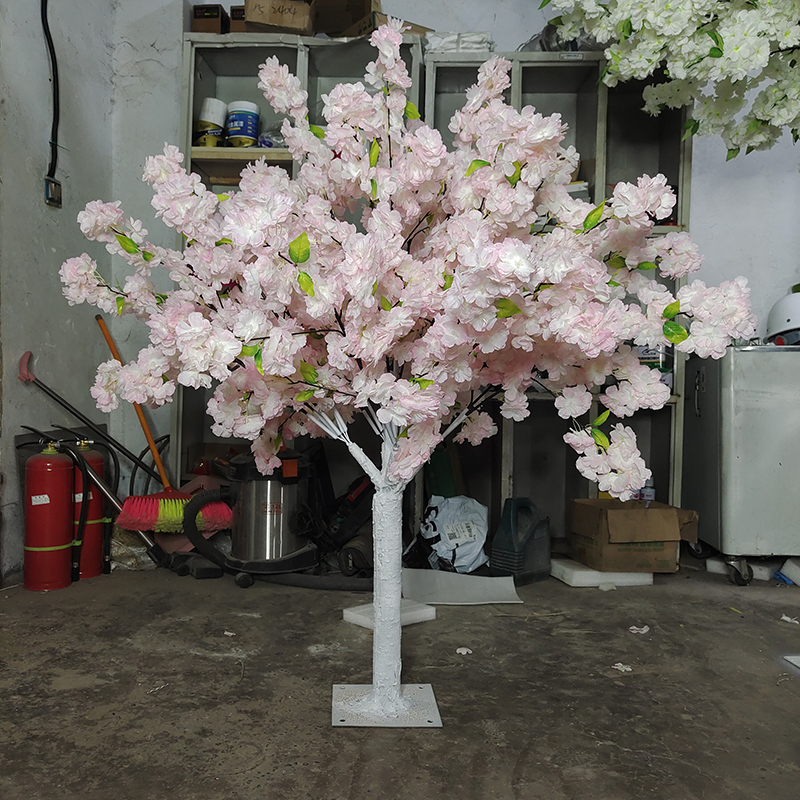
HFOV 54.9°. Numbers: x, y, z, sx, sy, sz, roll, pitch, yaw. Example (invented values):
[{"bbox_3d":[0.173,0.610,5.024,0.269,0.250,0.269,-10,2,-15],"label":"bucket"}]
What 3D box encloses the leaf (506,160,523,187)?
[{"bbox_3d":[0.227,-0.449,1.530,0.036,0.060,0.015,13,0,8],"label":"leaf"}]

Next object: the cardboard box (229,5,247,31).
[{"bbox_3d":[-0.598,-1.458,3.068,0.110,0.128,0.200,1,1,0],"label":"cardboard box"}]

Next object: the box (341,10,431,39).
[{"bbox_3d":[-0.059,-1.411,3.066,0.300,0.066,0.280,0,1,-37],"label":"box"}]

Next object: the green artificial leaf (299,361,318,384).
[{"bbox_3d":[-0.189,-0.057,1.600,0.040,0.064,0.015,-38,0,-14],"label":"green artificial leaf"}]

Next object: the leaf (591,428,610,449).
[{"bbox_3d":[0.423,0.083,1.630,0.036,0.064,0.015,-43,11,-3],"label":"leaf"}]

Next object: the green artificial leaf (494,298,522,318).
[{"bbox_3d":[0.210,-0.178,1.500,0.058,0.042,0.020,9,0,2],"label":"green artificial leaf"}]

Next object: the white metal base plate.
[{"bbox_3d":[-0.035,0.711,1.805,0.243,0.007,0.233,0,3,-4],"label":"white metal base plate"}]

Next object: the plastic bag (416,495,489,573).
[{"bbox_3d":[0.199,0.506,2.920,0.270,0.295,0.210,1,1,0],"label":"plastic bag"}]

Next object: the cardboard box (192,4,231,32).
[{"bbox_3d":[-0.746,-1.460,3.068,0.110,0.128,0.200,1,1,0],"label":"cardboard box"}]

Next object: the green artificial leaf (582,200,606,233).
[{"bbox_3d":[0.361,-0.343,1.430,0.032,0.070,0.015,37,12,14],"label":"green artificial leaf"}]

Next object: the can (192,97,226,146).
[{"bbox_3d":[-0.751,-1.082,3.030,0.120,0.190,0.120,6,1,0],"label":"can"}]

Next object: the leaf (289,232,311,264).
[{"bbox_3d":[-0.186,-0.286,1.450,0.041,0.062,0.015,7,17,-7],"label":"leaf"}]

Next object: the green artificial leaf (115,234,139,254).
[{"bbox_3d":[-0.605,-0.344,1.700,0.066,0.032,0.015,40,-18,0],"label":"green artificial leaf"}]

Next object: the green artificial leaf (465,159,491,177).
[{"bbox_3d":[0.161,-0.482,1.600,0.053,0.037,0.035,1,1,0],"label":"green artificial leaf"}]

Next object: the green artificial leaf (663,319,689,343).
[{"bbox_3d":[0.562,-0.140,1.570,0.066,0.044,0.015,39,3,-22],"label":"green artificial leaf"}]

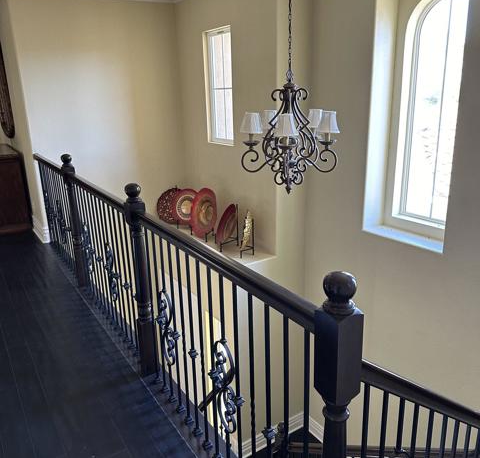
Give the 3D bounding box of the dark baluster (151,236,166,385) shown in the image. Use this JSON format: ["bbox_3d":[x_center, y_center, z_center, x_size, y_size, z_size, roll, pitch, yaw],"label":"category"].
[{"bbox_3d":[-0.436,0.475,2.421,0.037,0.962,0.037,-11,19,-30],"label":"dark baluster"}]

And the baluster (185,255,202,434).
[{"bbox_3d":[-0.224,0.581,2.127,0.038,0.974,0.038,-11,19,-30],"label":"baluster"}]

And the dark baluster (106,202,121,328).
[{"bbox_3d":[-0.896,0.282,3.130,0.037,0.962,0.037,-11,19,-30],"label":"dark baluster"}]

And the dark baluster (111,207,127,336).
[{"bbox_3d":[-0.820,0.329,3.048,0.038,0.974,0.038,-11,19,-30],"label":"dark baluster"}]

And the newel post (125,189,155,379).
[{"bbox_3d":[-0.564,0.317,2.583,0.091,1.182,0.091,-11,19,-30],"label":"newel post"}]

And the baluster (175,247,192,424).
[{"bbox_3d":[-0.278,0.558,2.211,0.038,0.974,0.038,-11,19,-30],"label":"baluster"}]

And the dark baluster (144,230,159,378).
[{"bbox_3d":[-0.490,0.452,2.505,0.037,0.962,0.037,-11,19,-30],"label":"dark baluster"}]

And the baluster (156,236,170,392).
[{"bbox_3d":[-0.388,0.511,2.381,0.040,0.974,0.040,-11,19,-30],"label":"baluster"}]

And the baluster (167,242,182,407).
[{"bbox_3d":[-0.333,0.535,2.296,0.038,0.974,0.038,-11,19,-30],"label":"baluster"}]

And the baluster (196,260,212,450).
[{"bbox_3d":[-0.166,0.588,2.006,0.037,0.962,0.037,-11,19,-30],"label":"baluster"}]

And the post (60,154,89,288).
[{"bbox_3d":[-1.504,-0.066,4.069,0.100,1.224,0.100,-11,19,-30],"label":"post"}]

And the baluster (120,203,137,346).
[{"bbox_3d":[-0.737,0.349,2.884,0.037,0.962,0.037,-11,19,-30],"label":"baluster"}]

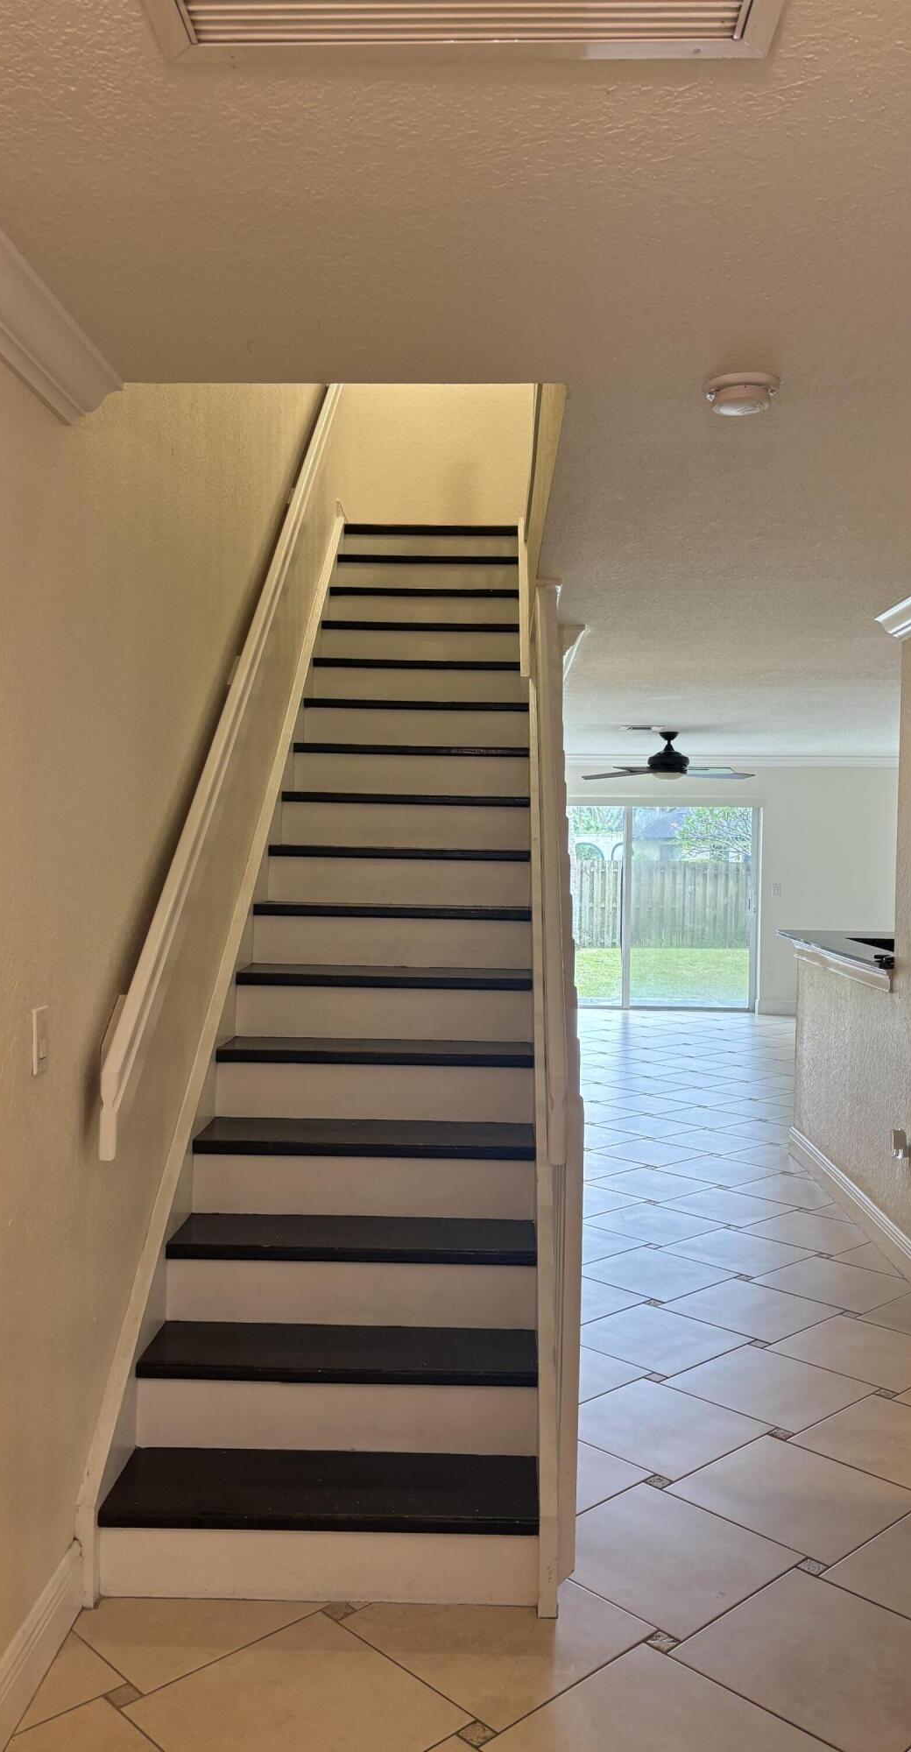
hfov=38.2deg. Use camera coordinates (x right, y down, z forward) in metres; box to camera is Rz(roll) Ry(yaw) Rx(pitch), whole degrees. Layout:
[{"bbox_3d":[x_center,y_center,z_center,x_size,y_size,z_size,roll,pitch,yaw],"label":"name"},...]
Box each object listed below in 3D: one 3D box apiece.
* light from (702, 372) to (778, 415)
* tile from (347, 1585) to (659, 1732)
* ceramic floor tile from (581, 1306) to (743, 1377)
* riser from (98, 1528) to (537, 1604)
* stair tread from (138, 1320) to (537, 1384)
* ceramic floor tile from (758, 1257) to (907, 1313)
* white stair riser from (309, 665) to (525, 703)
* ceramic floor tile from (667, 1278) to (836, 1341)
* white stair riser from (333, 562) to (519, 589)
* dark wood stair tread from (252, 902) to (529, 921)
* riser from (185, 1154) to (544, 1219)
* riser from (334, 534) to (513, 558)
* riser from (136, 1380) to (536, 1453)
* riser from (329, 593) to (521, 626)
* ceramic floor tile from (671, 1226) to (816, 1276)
[{"bbox_3d":[0.567,-0.951,2.610,0.147,0.043,0.147,1,1,0],"label":"light"},{"bbox_3d":[0.083,1.500,2.623,0.454,0.010,0.454,0,2,-43],"label":"tile"},{"bbox_3d":[0.637,1.472,4.186,0.454,0.010,0.454,0,2,-43],"label":"ceramic floor tile"},{"bbox_3d":[-0.273,1.395,2.676,0.883,0.152,0.020,1,1,0],"label":"riser"},{"bbox_3d":[-0.257,1.095,3.024,0.883,0.035,0.259,1,1,2],"label":"stair tread"},{"bbox_3d":[1.345,1.445,4.638,0.448,0.012,0.448,0,2,-43],"label":"ceramic floor tile"},{"bbox_3d":[-0.146,-0.766,5.398,0.872,0.159,0.019,1,1,2],"label":"white stair riser"},{"bbox_3d":[0.985,1.444,4.367,0.448,0.012,0.448,0,2,-43],"label":"ceramic floor tile"},{"bbox_3d":[-0.128,-1.386,6.222,0.851,0.169,0.022,1,1,2],"label":"white stair riser"},{"bbox_3d":[-0.195,0.117,4.318,0.894,0.035,0.267,1,1,2],"label":"dark wood stair tread"},{"bbox_3d":[-0.241,0.816,3.470,0.898,0.160,0.020,1,1,2],"label":"riser"},{"bbox_3d":[-0.118,-1.594,6.473,0.851,0.165,0.022,1,1,2],"label":"riser"},{"bbox_3d":[-0.266,1.217,2.961,0.898,0.160,0.020,1,1,2],"label":"riser"},{"bbox_3d":[-0.141,-1.181,5.970,0.851,0.161,0.022,1,1,2],"label":"riser"},{"bbox_3d":[1.075,1.433,4.997,0.448,0.012,0.448,0,2,-43],"label":"ceramic floor tile"}]

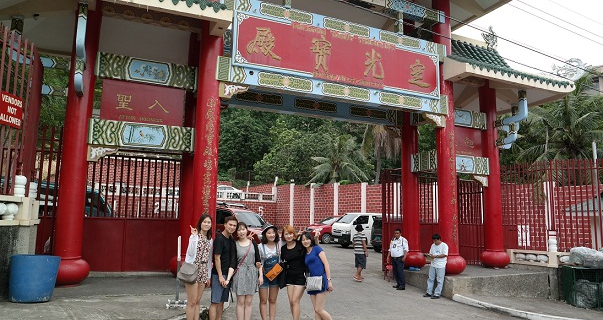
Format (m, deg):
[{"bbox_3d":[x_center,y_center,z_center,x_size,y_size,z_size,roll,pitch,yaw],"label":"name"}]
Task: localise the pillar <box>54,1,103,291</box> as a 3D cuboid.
[{"bbox_3d":[-4.750,-0.498,8.634,0.820,6.125,0.820,4,-8,-23],"label":"pillar"}]

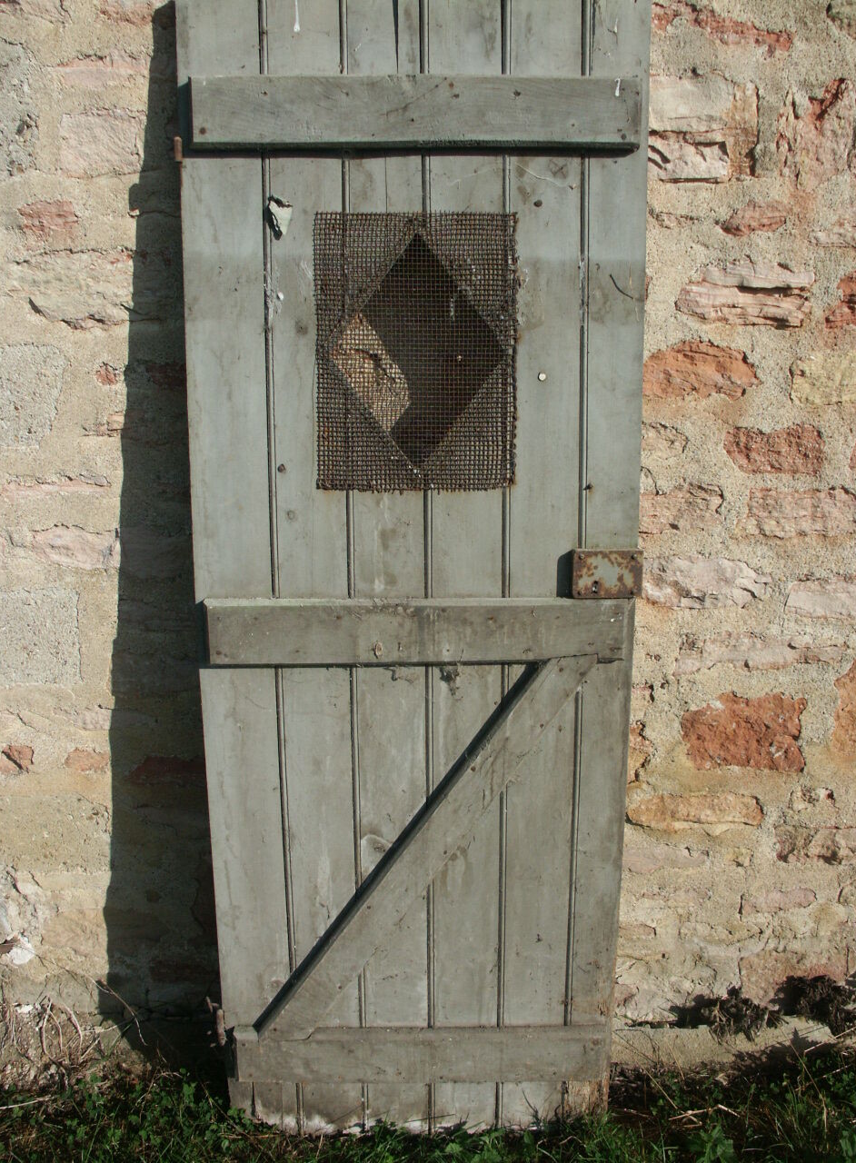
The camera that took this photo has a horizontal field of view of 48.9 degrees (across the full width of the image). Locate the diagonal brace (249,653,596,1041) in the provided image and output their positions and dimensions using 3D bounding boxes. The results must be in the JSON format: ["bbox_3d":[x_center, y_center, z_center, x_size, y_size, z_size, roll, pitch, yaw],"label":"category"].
[{"bbox_3d":[-0.007,0.496,1.717,0.089,0.962,0.027,36,9,-6],"label":"diagonal brace"}]

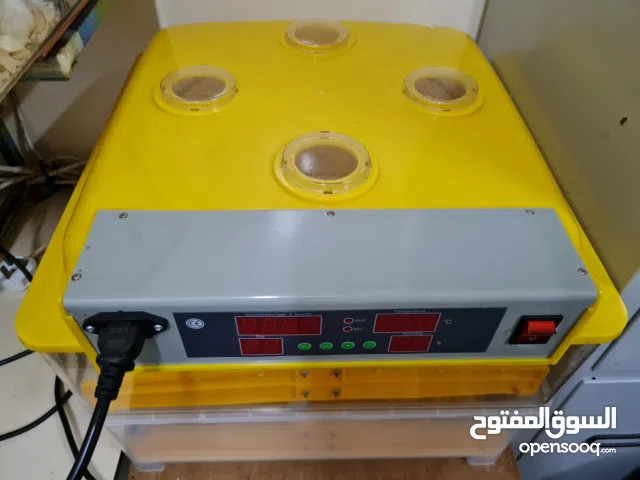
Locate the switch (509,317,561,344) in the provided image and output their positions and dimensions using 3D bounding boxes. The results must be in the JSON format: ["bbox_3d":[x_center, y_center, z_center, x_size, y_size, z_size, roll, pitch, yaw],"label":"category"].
[{"bbox_3d":[0.132,0.057,0.293,0.025,0.030,0.011,0,45,-2],"label":"switch"}]

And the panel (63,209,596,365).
[{"bbox_3d":[0.006,0.030,0.315,0.300,0.069,0.072,0,45,-2],"label":"panel"}]

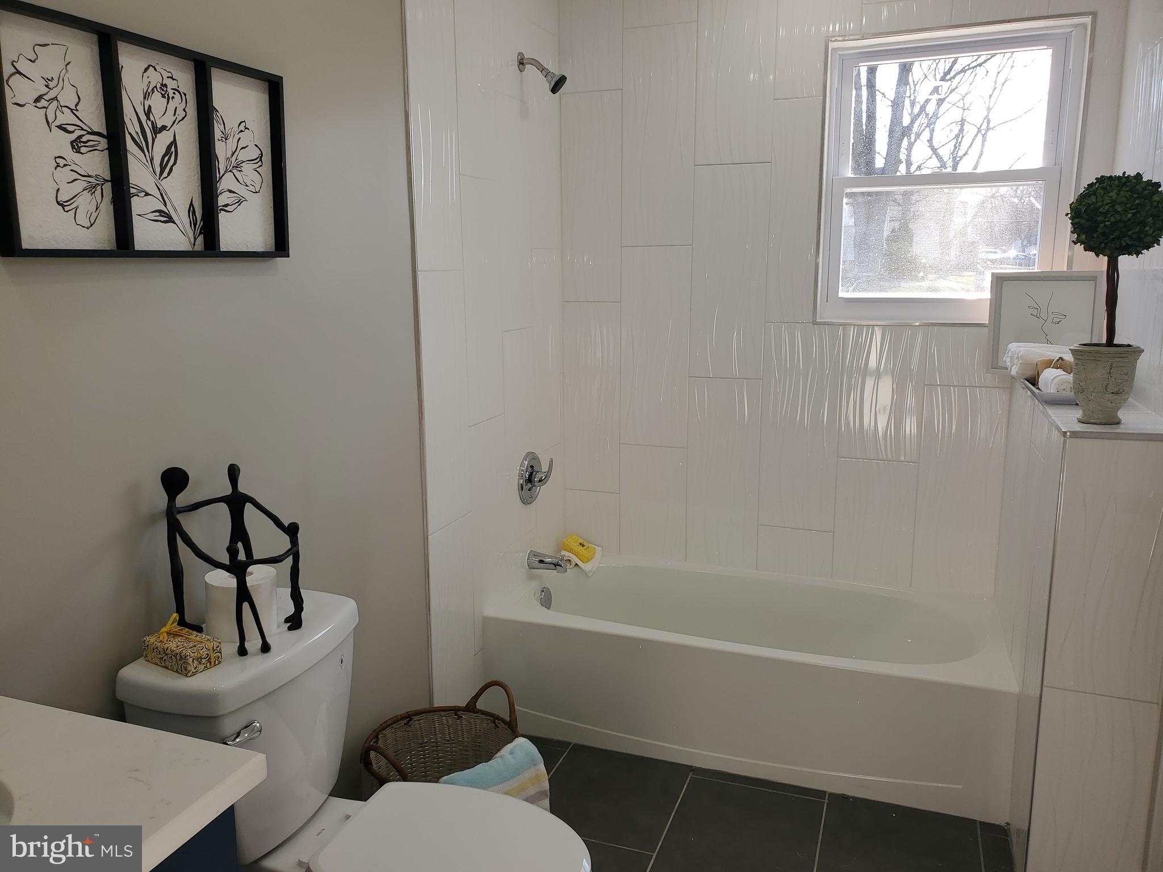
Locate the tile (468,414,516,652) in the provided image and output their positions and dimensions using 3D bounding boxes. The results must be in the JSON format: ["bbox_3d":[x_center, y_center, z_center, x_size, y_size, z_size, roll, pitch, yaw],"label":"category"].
[{"bbox_3d":[-0.290,0.302,2.728,0.012,0.713,0.250,4,12,20],"label":"tile"}]

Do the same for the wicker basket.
[{"bbox_3d":[-0.337,0.854,2.113,0.364,0.419,0.374,0,11,0],"label":"wicker basket"}]

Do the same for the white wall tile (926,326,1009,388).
[{"bbox_3d":[1.226,-0.250,2.756,0.252,0.190,0.012,4,12,20],"label":"white wall tile"}]

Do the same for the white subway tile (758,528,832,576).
[{"bbox_3d":[0.748,0.404,3.062,0.258,0.162,0.012,4,12,20],"label":"white subway tile"}]

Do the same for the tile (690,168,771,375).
[{"bbox_3d":[0.498,-0.545,2.936,0.250,0.703,0.010,4,12,20],"label":"tile"}]

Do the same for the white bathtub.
[{"bbox_3d":[0.522,0.717,2.817,1.500,0.369,0.711,4,12,20],"label":"white bathtub"}]

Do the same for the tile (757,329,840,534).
[{"bbox_3d":[0.744,-0.027,2.969,0.253,0.705,0.010,4,12,20],"label":"tile"}]

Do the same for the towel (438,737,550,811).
[{"bbox_3d":[-0.181,0.836,2.004,0.130,0.190,0.250,11,16,43],"label":"towel"}]

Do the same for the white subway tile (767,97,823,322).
[{"bbox_3d":[0.694,-0.725,2.847,0.153,0.705,0.010,4,12,20],"label":"white subway tile"}]

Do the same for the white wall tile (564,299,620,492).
[{"bbox_3d":[0.040,-0.138,3.207,0.217,0.705,0.010,4,12,20],"label":"white wall tile"}]

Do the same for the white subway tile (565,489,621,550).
[{"bbox_3d":[0.042,0.319,3.307,0.225,0.228,0.012,4,12,20],"label":"white subway tile"}]

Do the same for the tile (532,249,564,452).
[{"bbox_3d":[-0.120,-0.302,3.094,0.012,0.704,0.266,4,12,20],"label":"tile"}]

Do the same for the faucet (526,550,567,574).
[{"bbox_3d":[-0.114,0.437,3.002,0.135,0.070,0.060,4,12,20],"label":"faucet"}]

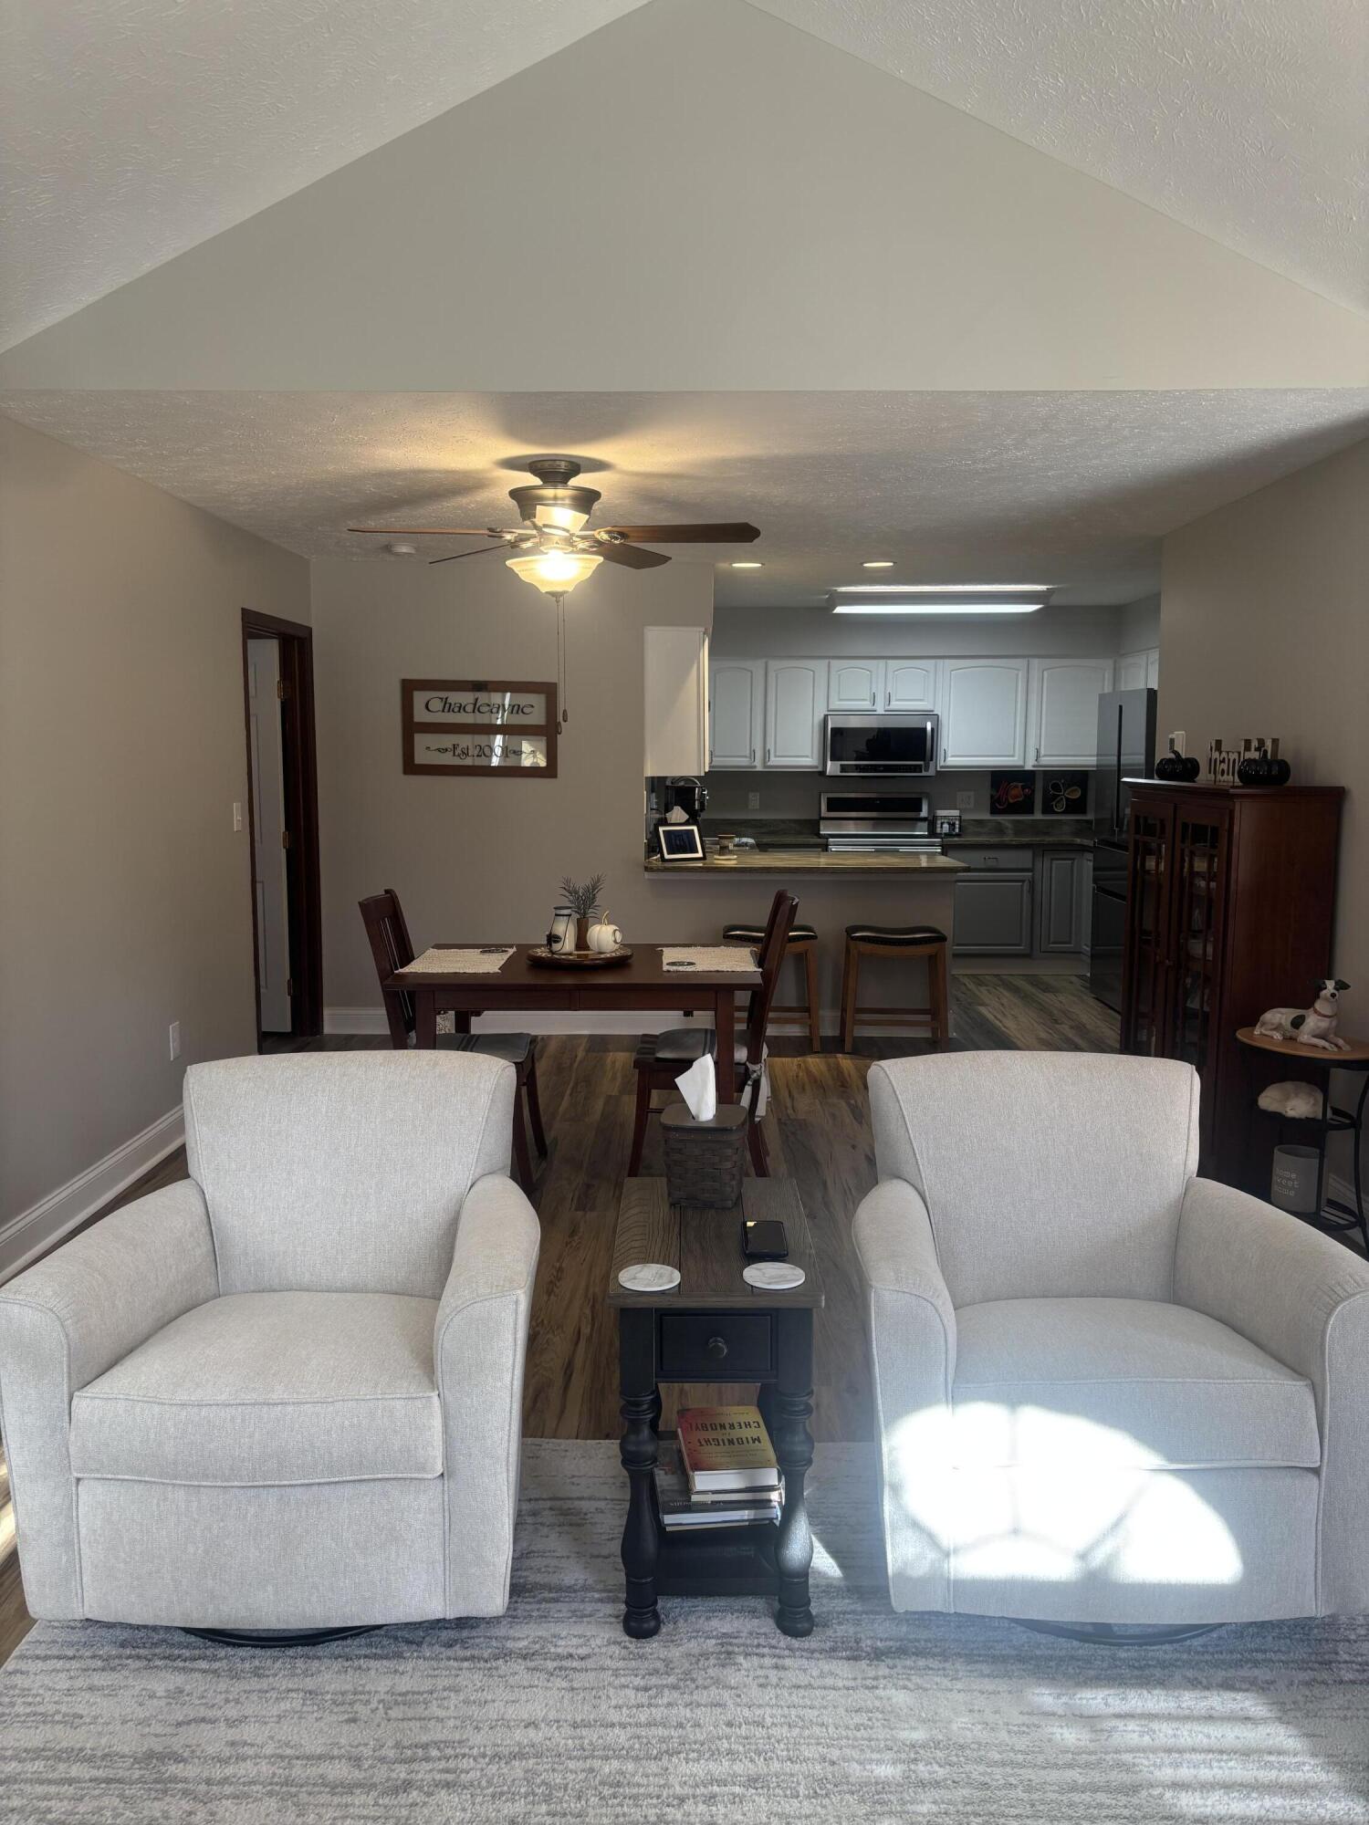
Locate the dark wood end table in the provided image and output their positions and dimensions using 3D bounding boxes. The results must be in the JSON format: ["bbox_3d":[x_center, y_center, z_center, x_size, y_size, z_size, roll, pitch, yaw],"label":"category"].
[{"bbox_3d":[0.052,0.886,2.551,0.350,0.610,0.610,0,7,1],"label":"dark wood end table"}]

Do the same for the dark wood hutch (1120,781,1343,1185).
[{"bbox_3d":[1.902,0.229,4.963,0.370,1.380,1.150,0,7,1],"label":"dark wood hutch"}]

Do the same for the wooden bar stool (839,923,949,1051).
[{"bbox_3d":[1.059,0.371,6.937,0.520,0.630,0.340,0,7,1],"label":"wooden bar stool"}]

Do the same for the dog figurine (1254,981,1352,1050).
[{"bbox_3d":[1.857,0.291,4.114,0.130,0.205,0.285,-6,9,-42],"label":"dog figurine"}]

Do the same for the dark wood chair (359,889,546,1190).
[{"bbox_3d":[-0.786,0.432,4.772,0.580,0.990,0.460,0,7,1],"label":"dark wood chair"}]

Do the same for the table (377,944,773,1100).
[{"bbox_3d":[-0.355,0.541,4.861,1.215,0.752,0.890,0,7,1],"label":"table"}]

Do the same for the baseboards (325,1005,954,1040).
[{"bbox_3d":[-0.245,0.584,7.174,3.292,0.152,0.020,0,7,1],"label":"baseboards"}]

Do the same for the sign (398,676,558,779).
[{"bbox_3d":[-1.043,-0.934,6.996,0.800,0.480,0.035,0,7,1],"label":"sign"}]

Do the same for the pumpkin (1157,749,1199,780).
[{"bbox_3d":[1.877,-0.559,5.222,0.163,0.118,0.163,0,7,1],"label":"pumpkin"}]

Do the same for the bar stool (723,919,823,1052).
[{"bbox_3d":[0.434,0.367,6.877,0.490,0.625,0.320,0,7,1],"label":"bar stool"}]

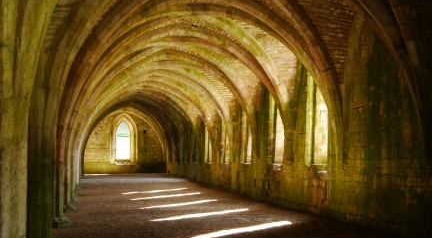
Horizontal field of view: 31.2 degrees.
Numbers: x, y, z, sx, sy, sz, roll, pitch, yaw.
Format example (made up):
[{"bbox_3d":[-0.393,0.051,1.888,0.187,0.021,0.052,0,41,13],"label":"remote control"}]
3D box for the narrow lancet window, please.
[{"bbox_3d":[-6.091,1.417,51.000,0.950,2.530,0.250,1,-3,-9],"label":"narrow lancet window"}]

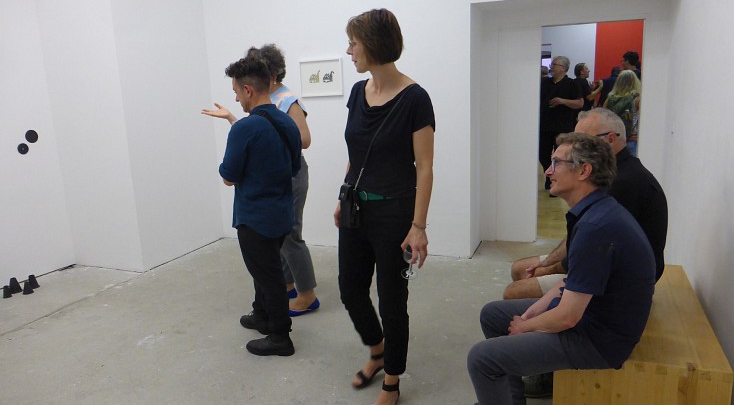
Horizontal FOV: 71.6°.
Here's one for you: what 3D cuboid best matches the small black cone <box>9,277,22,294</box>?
[{"bbox_3d":[-2.828,0.664,4.089,0.095,0.116,0.095,2,11,21],"label":"small black cone"}]

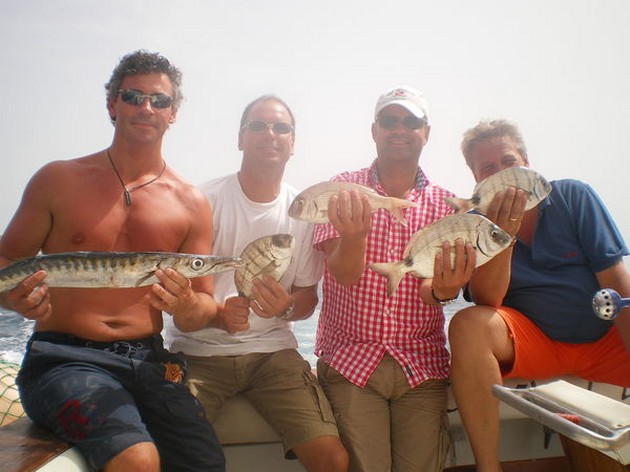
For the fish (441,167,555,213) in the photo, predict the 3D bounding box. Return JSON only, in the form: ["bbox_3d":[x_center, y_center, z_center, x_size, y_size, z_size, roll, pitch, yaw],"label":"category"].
[{"bbox_3d":[0.486,-0.118,1.730,0.285,0.122,0.052,-12,0,0],"label":"fish"}]

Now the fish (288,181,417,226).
[{"bbox_3d":[0.099,-0.083,1.720,0.335,0.120,0.055,2,0,-3],"label":"fish"}]

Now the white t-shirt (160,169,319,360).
[{"bbox_3d":[-0.233,0.094,2.160,0.500,0.580,0.290,6,0,-3],"label":"white t-shirt"}]

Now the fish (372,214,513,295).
[{"bbox_3d":[0.325,0.050,1.680,0.365,0.155,0.060,-15,0,3],"label":"fish"}]

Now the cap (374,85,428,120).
[{"bbox_3d":[0.272,-0.420,2.060,0.175,0.130,0.260,3,3,2],"label":"cap"}]

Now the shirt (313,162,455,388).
[{"bbox_3d":[0.221,0.126,2.140,0.460,0.710,0.310,4,0,1],"label":"shirt"}]

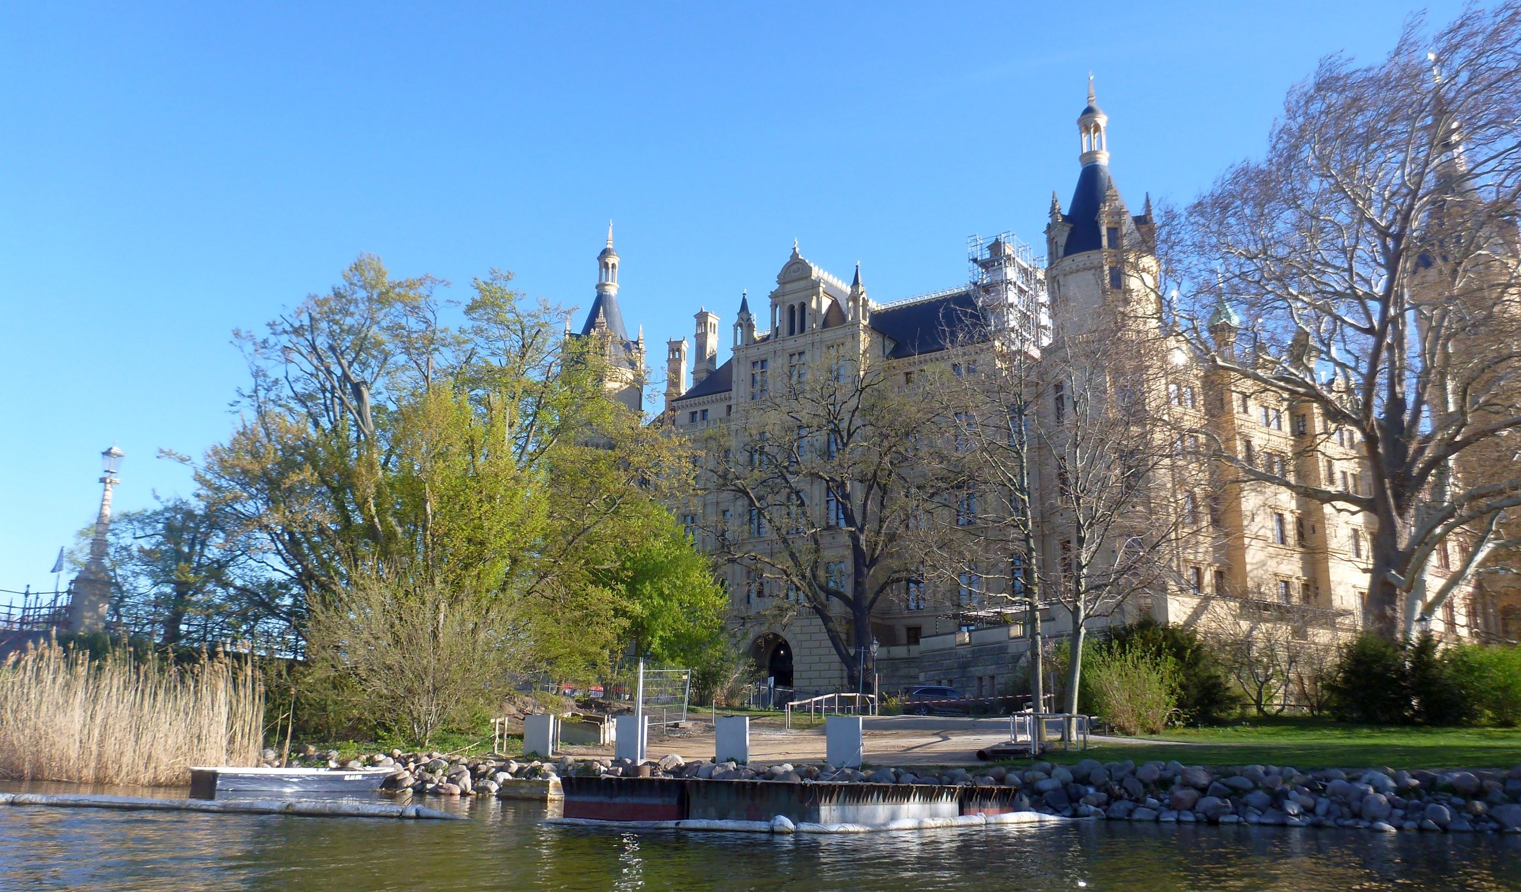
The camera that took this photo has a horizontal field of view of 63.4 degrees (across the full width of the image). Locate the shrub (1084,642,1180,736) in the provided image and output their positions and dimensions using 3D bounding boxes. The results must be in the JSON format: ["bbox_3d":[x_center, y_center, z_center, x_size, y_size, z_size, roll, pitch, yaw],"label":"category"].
[{"bbox_3d":[10.723,7.012,35.500,2.716,2.565,2.444,-3,-14,16],"label":"shrub"}]

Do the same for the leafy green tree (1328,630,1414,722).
[{"bbox_3d":[19.563,7.471,39.500,2.527,2.855,2.400,-5,-14,25],"label":"leafy green tree"}]

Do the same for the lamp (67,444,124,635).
[{"bbox_3d":[-21.595,3.002,40.000,1.150,6.137,1.150,2,-13,-6],"label":"lamp"}]

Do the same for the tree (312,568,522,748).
[{"bbox_3d":[-9.379,5.803,33.500,5.486,4.546,4.663,4,-13,-15],"label":"tree"}]

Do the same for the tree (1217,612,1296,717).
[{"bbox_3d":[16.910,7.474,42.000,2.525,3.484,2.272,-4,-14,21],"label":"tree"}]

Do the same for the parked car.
[{"bbox_3d":[10.141,13.771,66.500,4.500,1.600,1.850,3,-13,-7],"label":"parked car"}]

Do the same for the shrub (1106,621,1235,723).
[{"bbox_3d":[13.112,7.235,39.500,4.017,3.220,3.415,-3,-14,18],"label":"shrub"}]

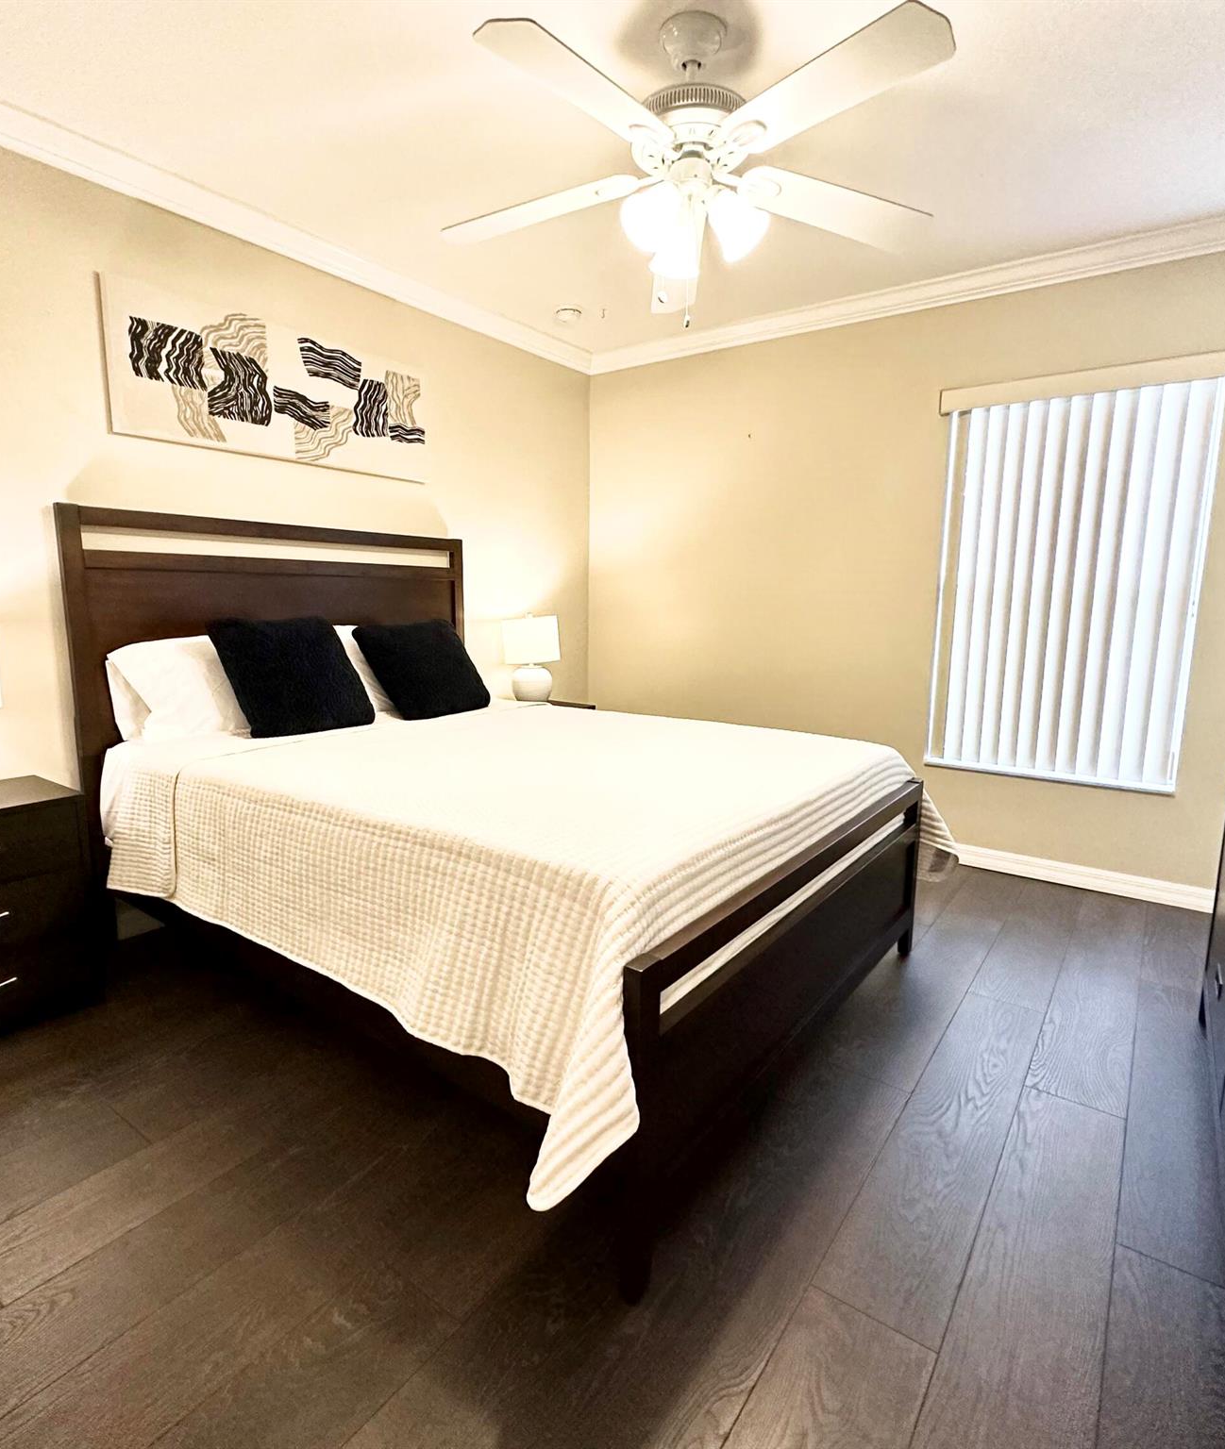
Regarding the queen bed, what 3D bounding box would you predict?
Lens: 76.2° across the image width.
[{"bbox_3d":[-0.350,0.052,2.447,2.140,1.400,1.700,7,11,35],"label":"queen bed"}]

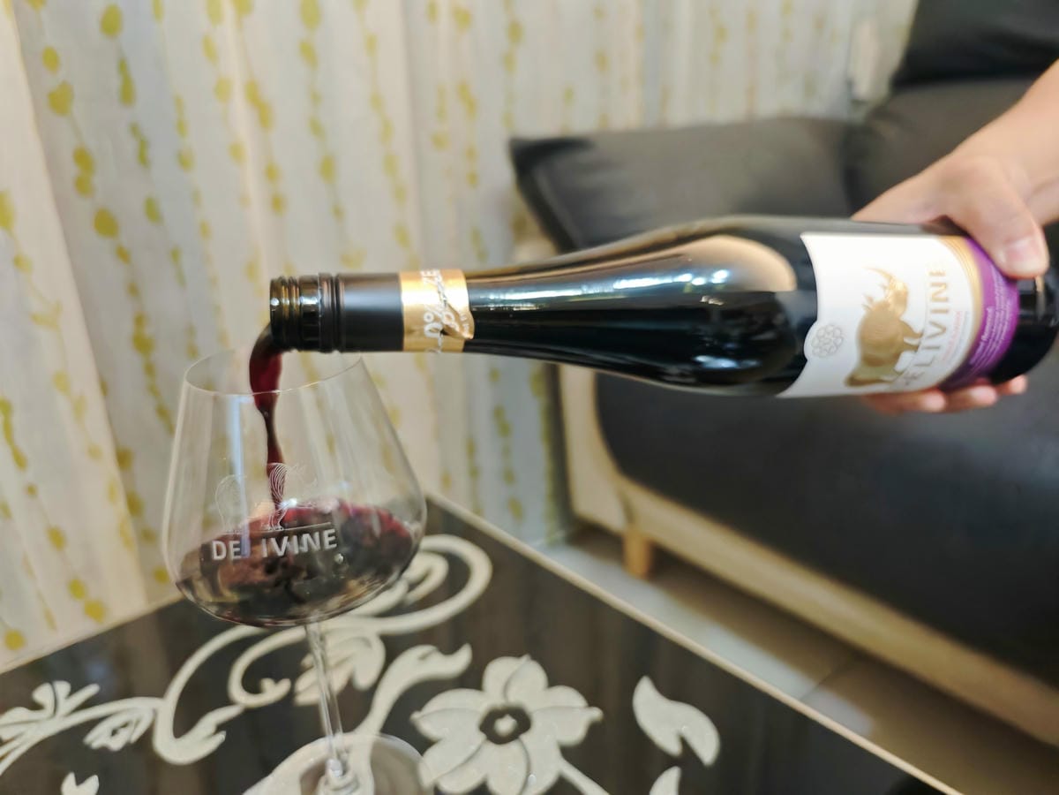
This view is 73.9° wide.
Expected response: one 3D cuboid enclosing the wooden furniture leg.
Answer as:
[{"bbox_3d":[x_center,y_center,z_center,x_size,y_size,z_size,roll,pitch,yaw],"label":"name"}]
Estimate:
[{"bbox_3d":[0.196,0.275,1.265,0.045,0.080,0.045,-19,26,-38],"label":"wooden furniture leg"}]

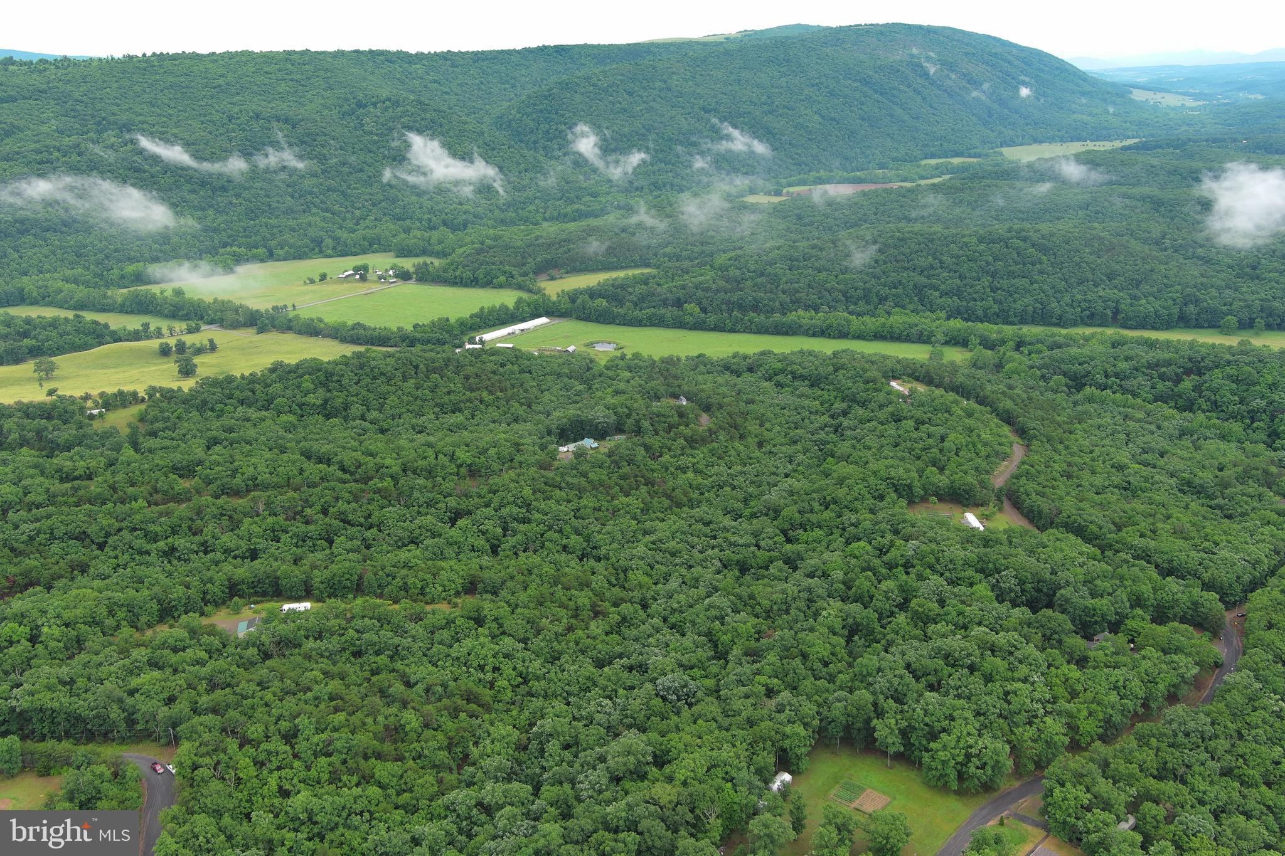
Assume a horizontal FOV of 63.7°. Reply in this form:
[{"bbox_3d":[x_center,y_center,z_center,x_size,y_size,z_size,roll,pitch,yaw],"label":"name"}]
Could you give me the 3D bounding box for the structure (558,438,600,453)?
[{"bbox_3d":[-35.766,10.018,590.000,18.500,5.500,10.000,-12,23,-31],"label":"structure"}]

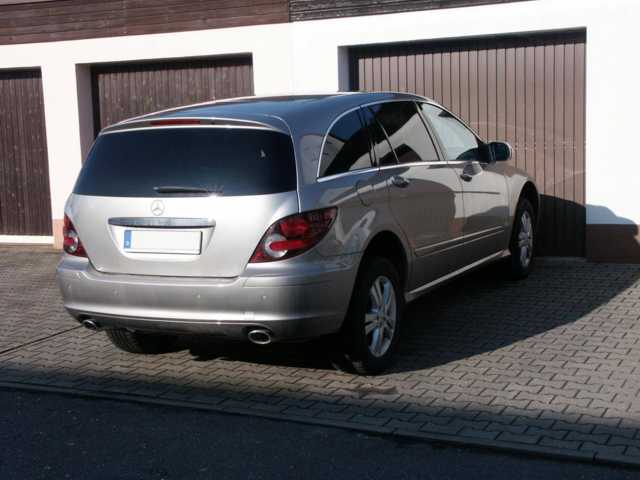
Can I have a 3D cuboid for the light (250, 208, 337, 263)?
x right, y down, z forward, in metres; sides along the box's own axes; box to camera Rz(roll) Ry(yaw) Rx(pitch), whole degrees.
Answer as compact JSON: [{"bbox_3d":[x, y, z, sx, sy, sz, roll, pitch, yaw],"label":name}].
[{"bbox_3d":[-0.141,-0.022,6.142,0.370,0.265,0.380,1,9,26],"label":"light"}]

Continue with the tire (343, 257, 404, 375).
[{"bbox_3d":[0.288,0.475,6.989,0.255,0.738,0.738,2,10,26],"label":"tire"}]

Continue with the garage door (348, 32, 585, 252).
[{"bbox_3d":[1.458,-0.940,11.120,2.460,2.130,0.080,3,10,28],"label":"garage door"}]

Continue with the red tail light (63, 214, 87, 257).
[{"bbox_3d":[-1.494,-0.061,6.856,0.350,0.280,0.320,2,10,26],"label":"red tail light"}]

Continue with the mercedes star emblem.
[{"bbox_3d":[-0.913,-0.179,6.244,0.088,0.088,0.015,1,1,26],"label":"mercedes star emblem"}]

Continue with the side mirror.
[{"bbox_3d":[1.394,-0.698,8.627,0.210,0.170,0.140,1,9,26],"label":"side mirror"}]

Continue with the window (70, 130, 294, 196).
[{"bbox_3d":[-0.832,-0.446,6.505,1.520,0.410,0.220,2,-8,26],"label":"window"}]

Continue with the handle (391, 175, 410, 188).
[{"bbox_3d":[0.507,-0.366,6.967,0.060,0.070,0.220,1,9,26],"label":"handle"}]

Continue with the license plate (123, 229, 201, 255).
[{"bbox_3d":[-0.892,0.013,6.294,0.520,0.112,0.015,1,1,26],"label":"license plate"}]

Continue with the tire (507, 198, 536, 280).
[{"bbox_3d":[1.711,-0.009,9.831,0.255,0.738,0.738,2,10,26],"label":"tire"}]

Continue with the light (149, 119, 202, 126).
[{"bbox_3d":[-0.834,-0.686,6.480,0.345,0.040,0.045,2,10,26],"label":"light"}]

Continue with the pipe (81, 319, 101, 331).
[{"bbox_3d":[-1.380,0.496,6.809,0.140,0.085,0.130,2,10,26],"label":"pipe"}]

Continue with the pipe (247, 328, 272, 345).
[{"bbox_3d":[-0.318,0.547,6.287,0.140,0.085,0.130,2,10,26],"label":"pipe"}]

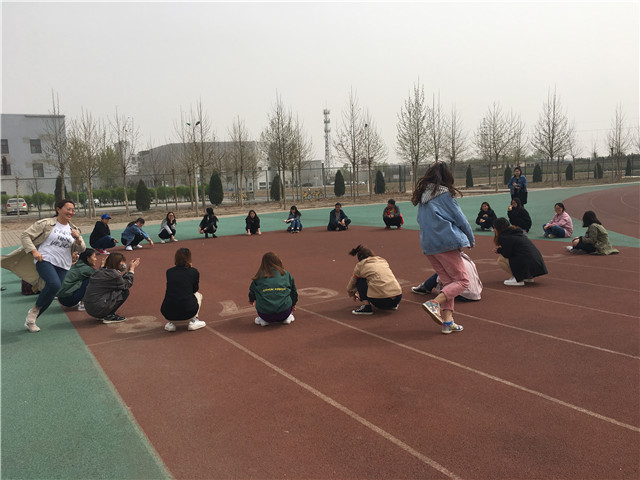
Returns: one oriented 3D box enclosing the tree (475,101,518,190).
[{"bbox_3d":[14.154,-7.366,43.000,3.300,7.000,3.300,-3,6,0],"label":"tree"}]

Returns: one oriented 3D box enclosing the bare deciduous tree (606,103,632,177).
[{"bbox_3d":[30.140,-9.904,53.675,2.500,7.500,2.500,-3,7,0],"label":"bare deciduous tree"}]

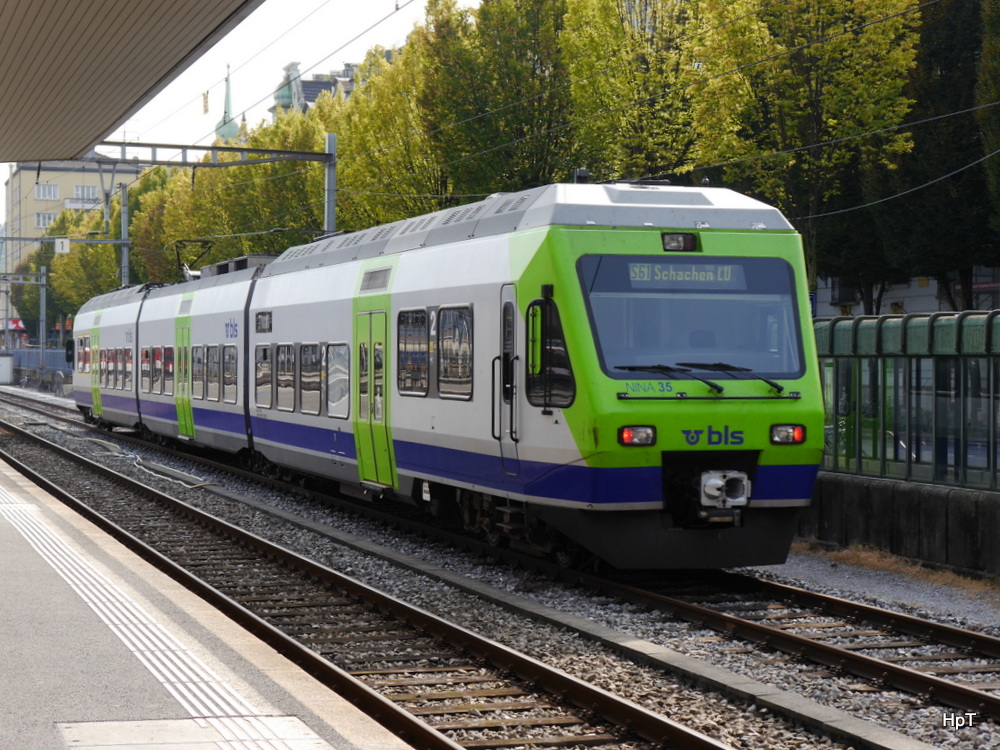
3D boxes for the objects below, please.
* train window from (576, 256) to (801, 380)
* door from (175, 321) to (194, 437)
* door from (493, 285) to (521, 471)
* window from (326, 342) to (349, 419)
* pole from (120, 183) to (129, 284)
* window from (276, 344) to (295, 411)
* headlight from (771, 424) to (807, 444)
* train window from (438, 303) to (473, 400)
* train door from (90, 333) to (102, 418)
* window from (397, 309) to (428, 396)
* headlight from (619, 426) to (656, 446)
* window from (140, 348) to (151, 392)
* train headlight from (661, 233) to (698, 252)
[{"bbox_3d":[1.917,-0.562,19.316,2.260,1.280,0.180,0,-18,-18],"label":"train window"},{"bbox_3d":[-6.489,0.131,40.590,0.150,2.260,1.700,0,0,-18],"label":"door"},{"bbox_3d":[0.123,0.059,20.895,0.120,2.040,0.600,0,1,-18],"label":"door"},{"bbox_3d":[-2.298,0.083,28.297,0.070,1.070,1.340,0,1,-18],"label":"window"},{"bbox_3d":[-16.755,-3.472,87.904,0.270,10.100,0.270,0,1,-18],"label":"pole"},{"bbox_3d":[-3.430,0.052,31.757,0.070,1.070,1.370,0,1,-18],"label":"window"},{"bbox_3d":[2.789,0.583,19.151,0.365,0.200,0.120,0,1,-18],"label":"headlight"},{"bbox_3d":[-0.476,-0.256,22.188,0.080,1.090,1.325,0,1,-18],"label":"train window"},{"bbox_3d":[-11.675,0.025,57.032,0.120,2.300,1.600,0,1,-18],"label":"train door"},{"bbox_3d":[-1.032,-0.277,23.894,0.080,1.090,1.419,0,1,-18],"label":"window"},{"bbox_3d":[1.322,0.592,19.069,0.395,0.197,0.120,0,1,-18],"label":"headlight"},{"bbox_3d":[-8.189,-0.097,45.594,0.080,1.080,1.419,0,0,-18],"label":"window"},{"bbox_3d":[1.824,-1.353,20.103,0.385,0.195,0.130,0,1,-18],"label":"train headlight"}]

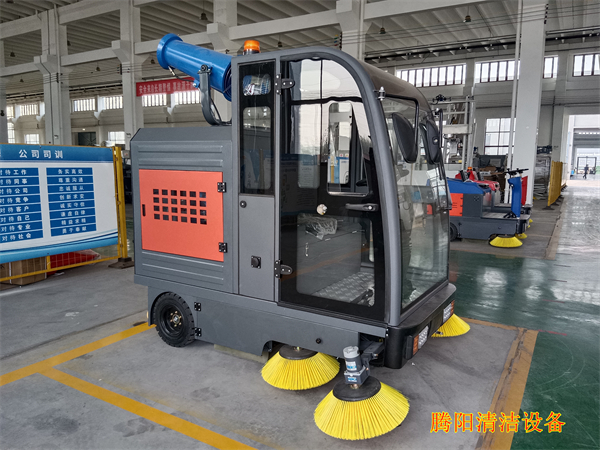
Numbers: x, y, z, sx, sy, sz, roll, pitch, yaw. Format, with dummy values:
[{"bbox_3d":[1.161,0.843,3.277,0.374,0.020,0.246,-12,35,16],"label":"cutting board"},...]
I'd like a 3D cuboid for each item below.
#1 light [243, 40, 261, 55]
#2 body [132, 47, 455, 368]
[{"bbox_3d":[-0.309,-1.137,2.894,0.115,0.115,0.115,1,8,0],"label":"light"},{"bbox_3d":[-0.036,-0.145,3.386,2.175,1.911,1.233,5,9,31],"label":"body"}]

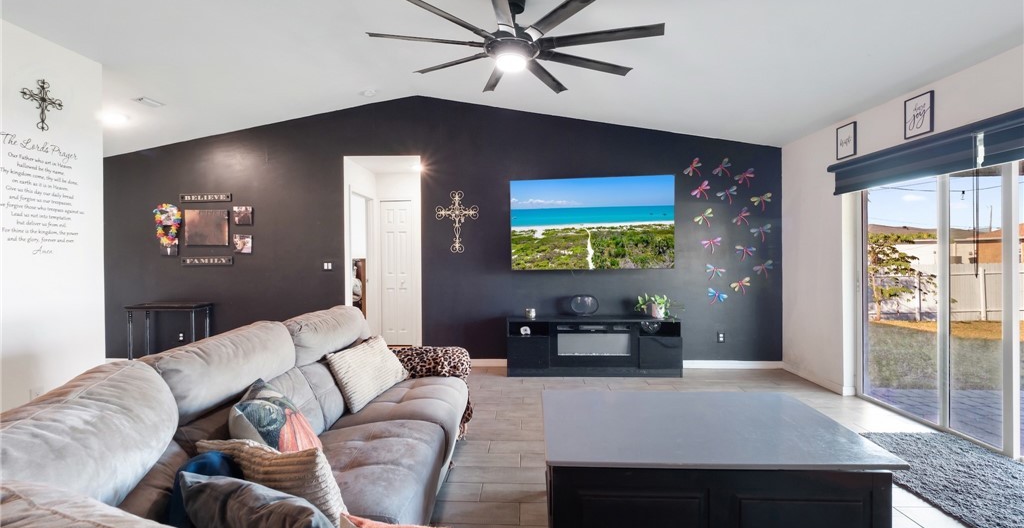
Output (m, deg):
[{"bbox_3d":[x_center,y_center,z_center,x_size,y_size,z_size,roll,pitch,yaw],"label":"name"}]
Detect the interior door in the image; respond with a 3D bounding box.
[{"bbox_3d":[-1.626,0.130,5.857,0.421,2.033,0.037,0,1,1],"label":"interior door"}]

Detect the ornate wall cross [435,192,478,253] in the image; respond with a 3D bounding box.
[{"bbox_3d":[-0.617,-0.472,4.700,0.489,0.699,0.025,0,1,1],"label":"ornate wall cross"}]

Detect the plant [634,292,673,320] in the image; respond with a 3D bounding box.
[{"bbox_3d":[1.485,0.437,4.330,0.400,0.280,0.270,0,1,1],"label":"plant"}]

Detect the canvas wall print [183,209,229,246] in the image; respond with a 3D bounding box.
[{"bbox_3d":[-3.514,-0.416,4.770,0.510,0.410,0.030,0,1,2],"label":"canvas wall print"}]

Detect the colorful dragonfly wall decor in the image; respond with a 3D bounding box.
[{"bbox_3d":[2.350,-0.753,4.530,0.230,0.213,0.030,0,1,1],"label":"colorful dragonfly wall decor"}]

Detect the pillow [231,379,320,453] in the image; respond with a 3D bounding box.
[{"bbox_3d":[-0.855,0.637,1.575,0.140,0.420,0.420,-39,12,-19],"label":"pillow"}]

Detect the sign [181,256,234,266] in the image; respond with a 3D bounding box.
[{"bbox_3d":[-3.503,-0.030,4.769,0.583,0.100,0.020,0,1,1],"label":"sign"}]

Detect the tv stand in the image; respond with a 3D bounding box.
[{"bbox_3d":[0.870,0.885,4.520,1.819,0.602,0.355,0,1,1],"label":"tv stand"}]

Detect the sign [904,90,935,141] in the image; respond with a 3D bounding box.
[{"bbox_3d":[2.994,-1.085,3.047,0.030,0.291,0.198,0,1,1],"label":"sign"}]

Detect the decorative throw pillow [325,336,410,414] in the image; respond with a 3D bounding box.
[{"bbox_3d":[-0.860,0.628,2.480,0.130,0.360,0.470,-38,-8,24],"label":"decorative throw pillow"}]

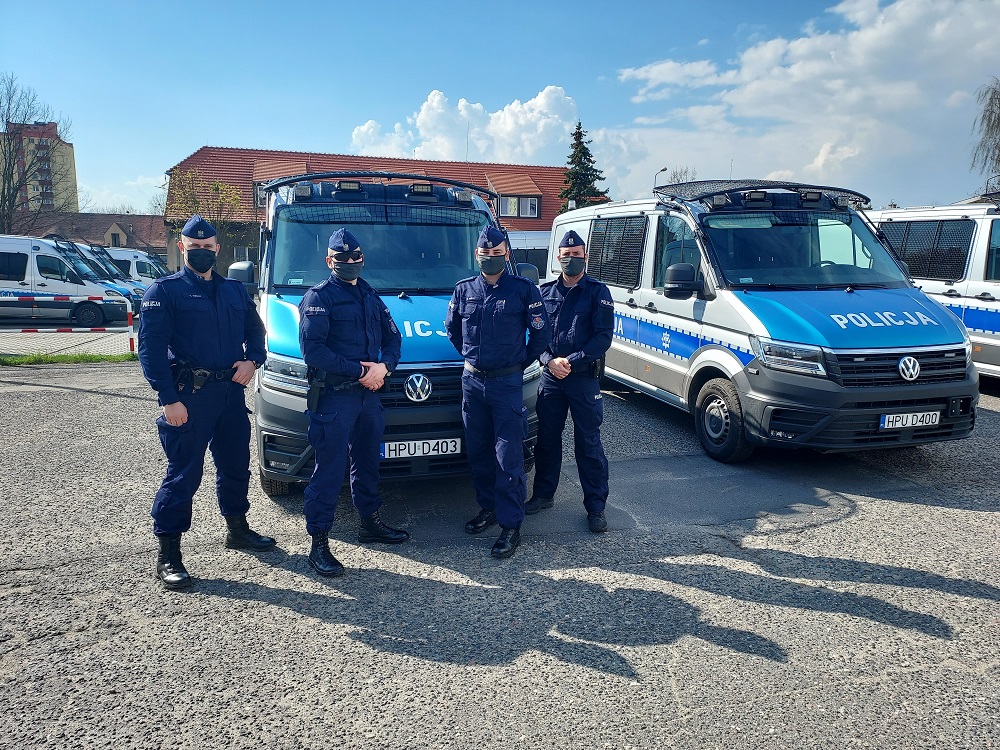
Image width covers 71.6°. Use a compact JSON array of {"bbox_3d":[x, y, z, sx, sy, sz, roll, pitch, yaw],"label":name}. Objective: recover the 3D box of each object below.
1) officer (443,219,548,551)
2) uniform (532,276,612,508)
[{"bbox_3d":[0.000,0.076,4.065,0.590,1.860,0.450,4,10,25],"label":"officer"},{"bbox_3d":[0.420,0.091,4.442,0.550,1.450,0.400,4,10,25],"label":"uniform"}]

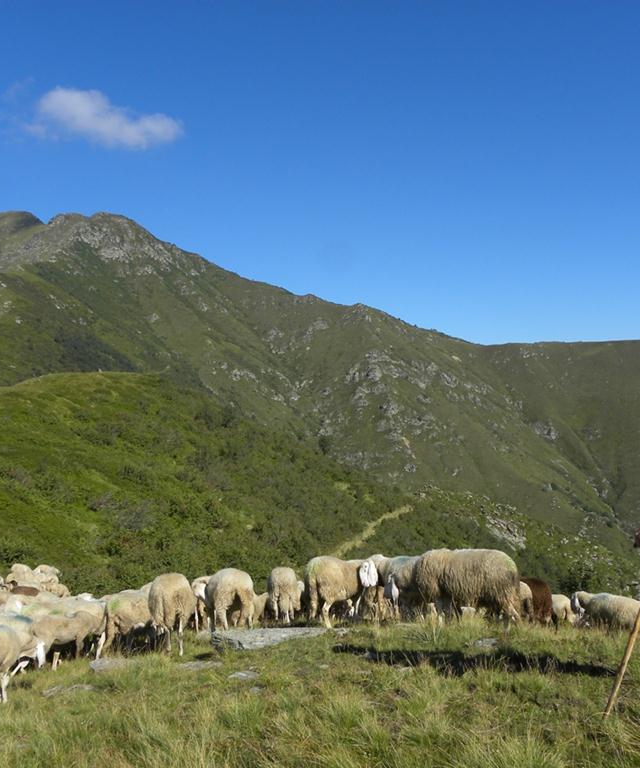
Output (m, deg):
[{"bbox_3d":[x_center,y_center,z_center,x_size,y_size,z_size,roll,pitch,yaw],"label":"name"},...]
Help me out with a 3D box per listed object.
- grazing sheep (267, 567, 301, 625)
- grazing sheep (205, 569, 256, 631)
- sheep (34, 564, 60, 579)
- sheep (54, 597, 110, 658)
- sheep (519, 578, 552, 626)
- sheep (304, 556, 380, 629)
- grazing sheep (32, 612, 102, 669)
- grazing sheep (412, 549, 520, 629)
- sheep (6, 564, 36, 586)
[{"bbox_3d":[-0.494,2.781,10.200,0.380,0.730,0.950,0,0,-7],"label":"grazing sheep"},{"bbox_3d":[-1.119,2.638,9.500,0.410,0.750,1.000,0,0,-27],"label":"grazing sheep"},{"bbox_3d":[-7.589,5.401,21.500,0.950,0.720,0.370,0,0,-26],"label":"sheep"},{"bbox_3d":[-3.324,3.338,10.500,1.120,0.790,0.420,1,-2,-37],"label":"sheep"},{"bbox_3d":[2.592,2.819,9.700,0.420,0.760,1.100,0,-2,-6],"label":"sheep"},{"bbox_3d":[0.249,2.166,8.100,0.400,0.750,0.950,0,0,43],"label":"sheep"},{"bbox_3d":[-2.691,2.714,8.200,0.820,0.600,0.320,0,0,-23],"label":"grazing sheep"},{"bbox_3d":[1.372,1.909,7.200,1.080,0.790,0.450,0,0,22],"label":"grazing sheep"},{"bbox_3d":[-7.938,5.160,20.500,0.950,0.720,0.380,0,0,-41],"label":"sheep"}]

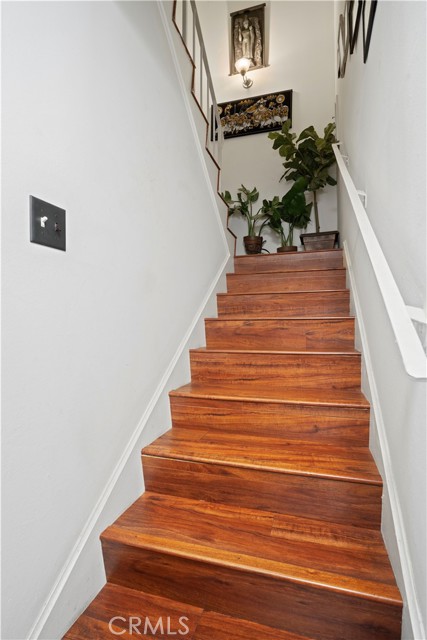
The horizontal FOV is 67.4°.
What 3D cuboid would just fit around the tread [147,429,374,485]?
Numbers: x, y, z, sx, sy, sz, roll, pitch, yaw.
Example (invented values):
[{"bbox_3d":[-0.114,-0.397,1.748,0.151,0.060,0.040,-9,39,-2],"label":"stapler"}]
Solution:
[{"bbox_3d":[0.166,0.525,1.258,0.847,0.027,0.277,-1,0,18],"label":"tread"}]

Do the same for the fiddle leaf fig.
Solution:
[{"bbox_3d":[0.829,-1.157,2.966,0.615,1.255,0.522,-1,0,18],"label":"fiddle leaf fig"}]

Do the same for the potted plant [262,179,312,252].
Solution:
[{"bbox_3d":[0.708,-0.917,3.062,0.458,0.778,0.389,-1,0,18],"label":"potted plant"}]

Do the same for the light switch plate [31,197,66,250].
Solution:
[{"bbox_3d":[-0.435,-0.249,0.844,0.009,0.116,0.118,-1,0,18],"label":"light switch plate"}]

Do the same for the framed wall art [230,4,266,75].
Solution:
[{"bbox_3d":[0.384,-3.045,3.480,0.418,0.667,0.027,-1,0,18],"label":"framed wall art"}]

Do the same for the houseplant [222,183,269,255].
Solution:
[{"bbox_3d":[0.294,-0.868,2.982,0.436,0.694,0.371,-1,0,18],"label":"houseplant"}]

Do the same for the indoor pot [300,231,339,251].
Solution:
[{"bbox_3d":[0.968,-0.648,2.924,0.318,0.233,0.286,-1,0,18],"label":"indoor pot"}]

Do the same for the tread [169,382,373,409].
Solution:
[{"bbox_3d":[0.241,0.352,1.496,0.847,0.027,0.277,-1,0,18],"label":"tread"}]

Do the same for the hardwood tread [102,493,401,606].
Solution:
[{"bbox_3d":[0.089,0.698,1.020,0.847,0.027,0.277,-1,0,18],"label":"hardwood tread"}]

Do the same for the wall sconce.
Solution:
[{"bbox_3d":[0.321,-2.646,3.392,0.158,0.233,0.239,-1,0,18],"label":"wall sconce"}]

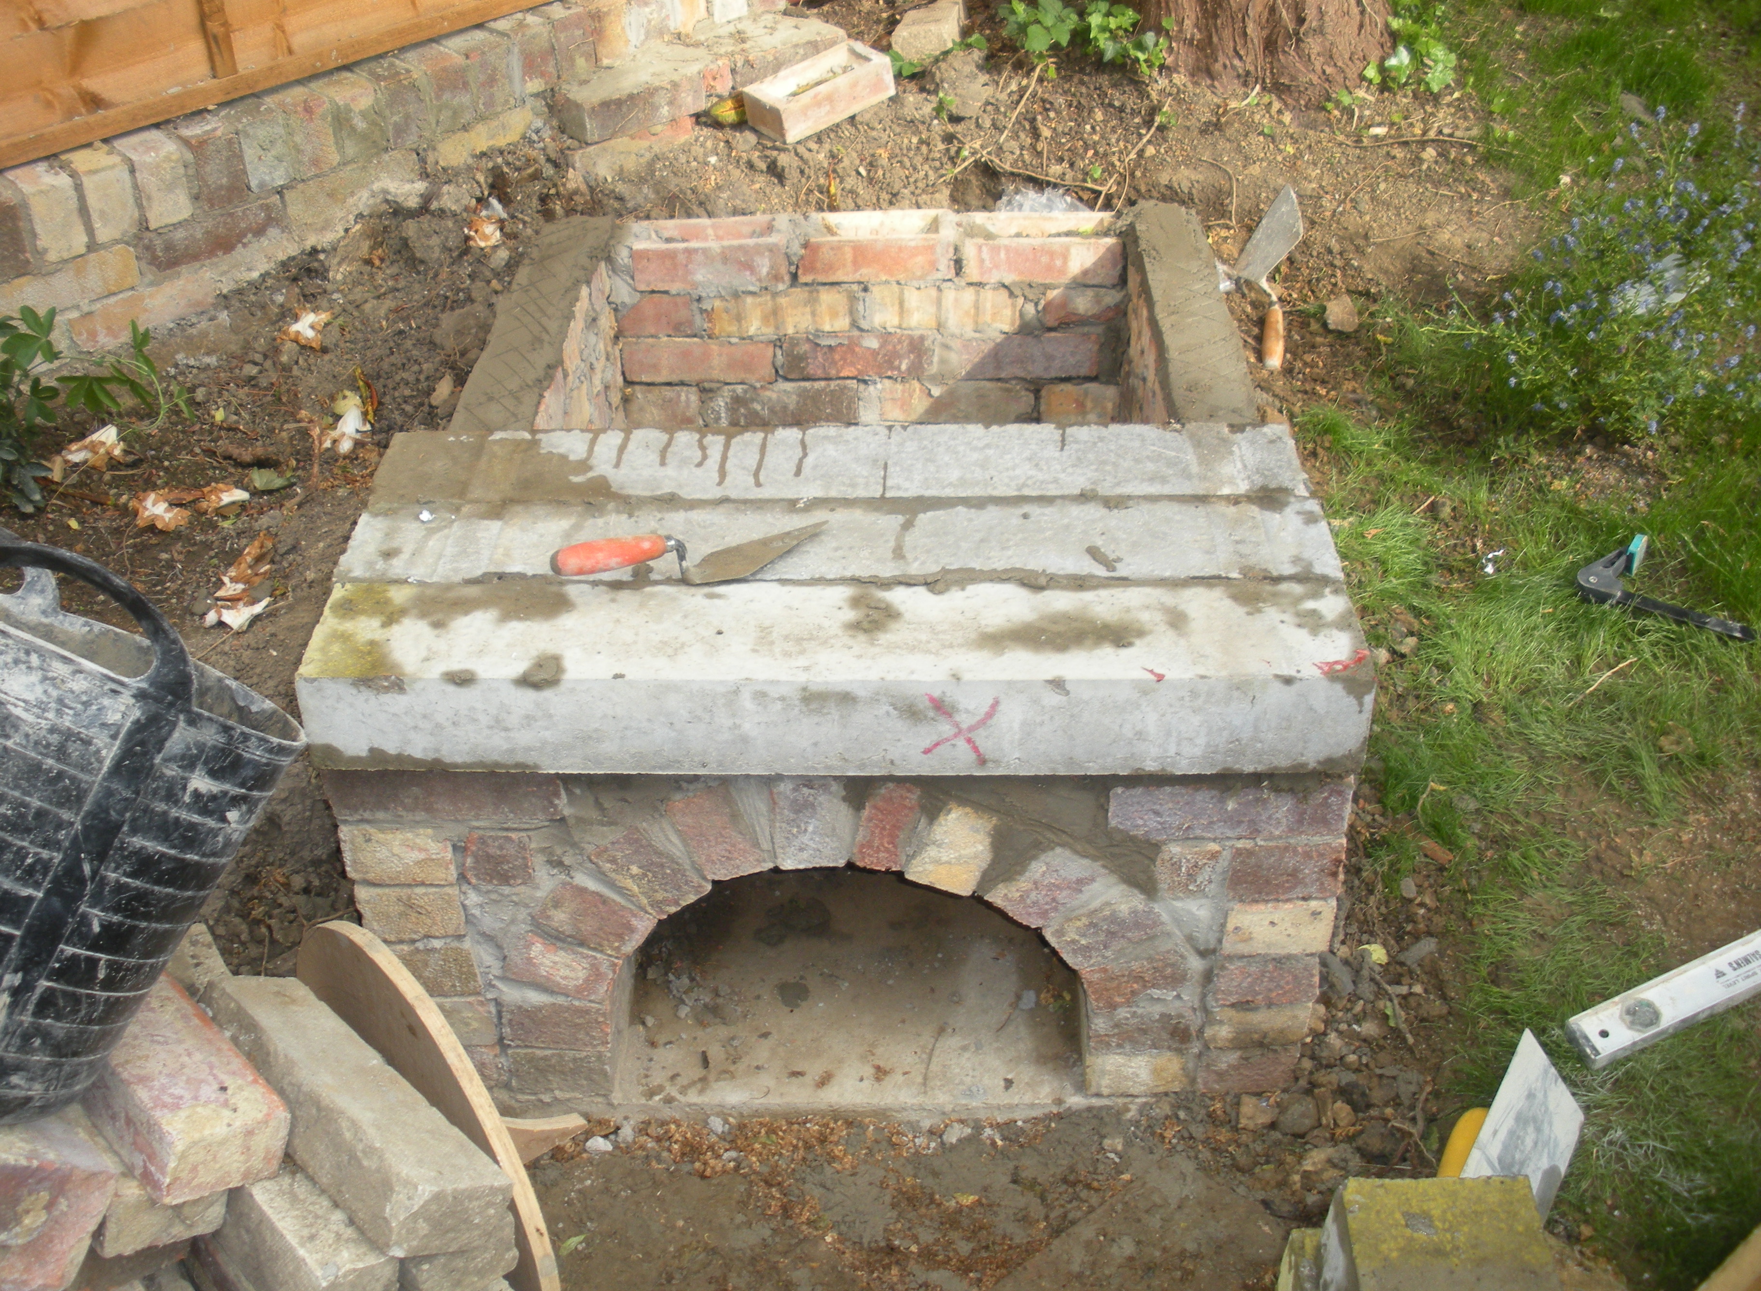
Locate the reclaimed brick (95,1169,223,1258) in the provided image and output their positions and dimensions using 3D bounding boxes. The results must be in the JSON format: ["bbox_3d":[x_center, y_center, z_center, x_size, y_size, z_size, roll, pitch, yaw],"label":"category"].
[{"bbox_3d":[-0.691,0.461,1.691,0.102,0.065,0.205,-5,26,-40],"label":"reclaimed brick"}]

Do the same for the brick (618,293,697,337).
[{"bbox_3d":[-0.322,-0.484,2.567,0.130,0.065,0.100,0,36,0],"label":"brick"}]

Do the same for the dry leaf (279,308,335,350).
[{"bbox_3d":[-0.824,-0.455,2.628,0.080,0.030,0.080,0,39,1],"label":"dry leaf"}]

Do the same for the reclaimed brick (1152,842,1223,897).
[{"bbox_3d":[0.287,0.163,1.751,0.055,0.066,0.150,0,37,2],"label":"reclaimed brick"}]

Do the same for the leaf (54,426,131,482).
[{"bbox_3d":[-0.996,-0.242,2.310,0.080,0.038,0.072,0,36,0],"label":"leaf"}]

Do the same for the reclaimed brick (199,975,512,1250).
[{"bbox_3d":[-0.422,0.366,1.445,0.265,0.060,0.099,30,12,32],"label":"reclaimed brick"}]

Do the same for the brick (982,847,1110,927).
[{"bbox_3d":[0.159,0.157,1.768,0.064,0.101,0.212,37,30,-23],"label":"brick"}]

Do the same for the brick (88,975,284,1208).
[{"bbox_3d":[-0.641,0.392,1.643,0.218,0.067,0.104,34,25,33],"label":"brick"}]

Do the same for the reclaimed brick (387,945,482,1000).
[{"bbox_3d":[-0.446,0.261,1.882,0.103,0.066,0.200,0,37,2],"label":"reclaimed brick"}]

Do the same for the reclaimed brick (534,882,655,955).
[{"bbox_3d":[-0.270,0.203,1.831,0.101,0.064,0.200,26,34,-17],"label":"reclaimed brick"}]

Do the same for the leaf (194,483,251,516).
[{"bbox_3d":[-0.816,-0.180,2.269,0.062,0.023,0.045,0,37,2],"label":"leaf"}]

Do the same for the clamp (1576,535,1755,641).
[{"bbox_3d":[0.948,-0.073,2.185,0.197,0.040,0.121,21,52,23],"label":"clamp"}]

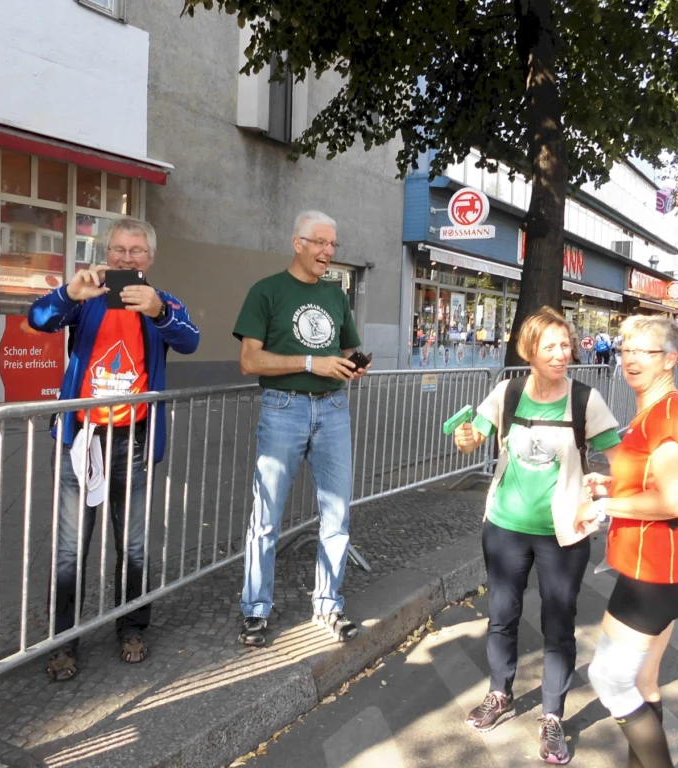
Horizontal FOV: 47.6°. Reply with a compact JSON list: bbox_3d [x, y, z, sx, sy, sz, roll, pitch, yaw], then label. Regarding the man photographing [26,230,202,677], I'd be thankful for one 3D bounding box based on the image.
[{"bbox_3d":[-0.841,0.235,2.889,0.660,1.727,0.540,1,3,-13],"label":"man photographing"}]

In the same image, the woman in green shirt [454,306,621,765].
[{"bbox_3d":[0.724,0.523,2.809,0.640,1.608,0.460,3,3,21],"label":"woman in green shirt"}]

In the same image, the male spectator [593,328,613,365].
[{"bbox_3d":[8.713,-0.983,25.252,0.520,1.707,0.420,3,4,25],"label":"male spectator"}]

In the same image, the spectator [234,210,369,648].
[{"bbox_3d":[-0.157,0.181,3.214,0.560,1.806,0.480,0,4,-25],"label":"spectator"}]

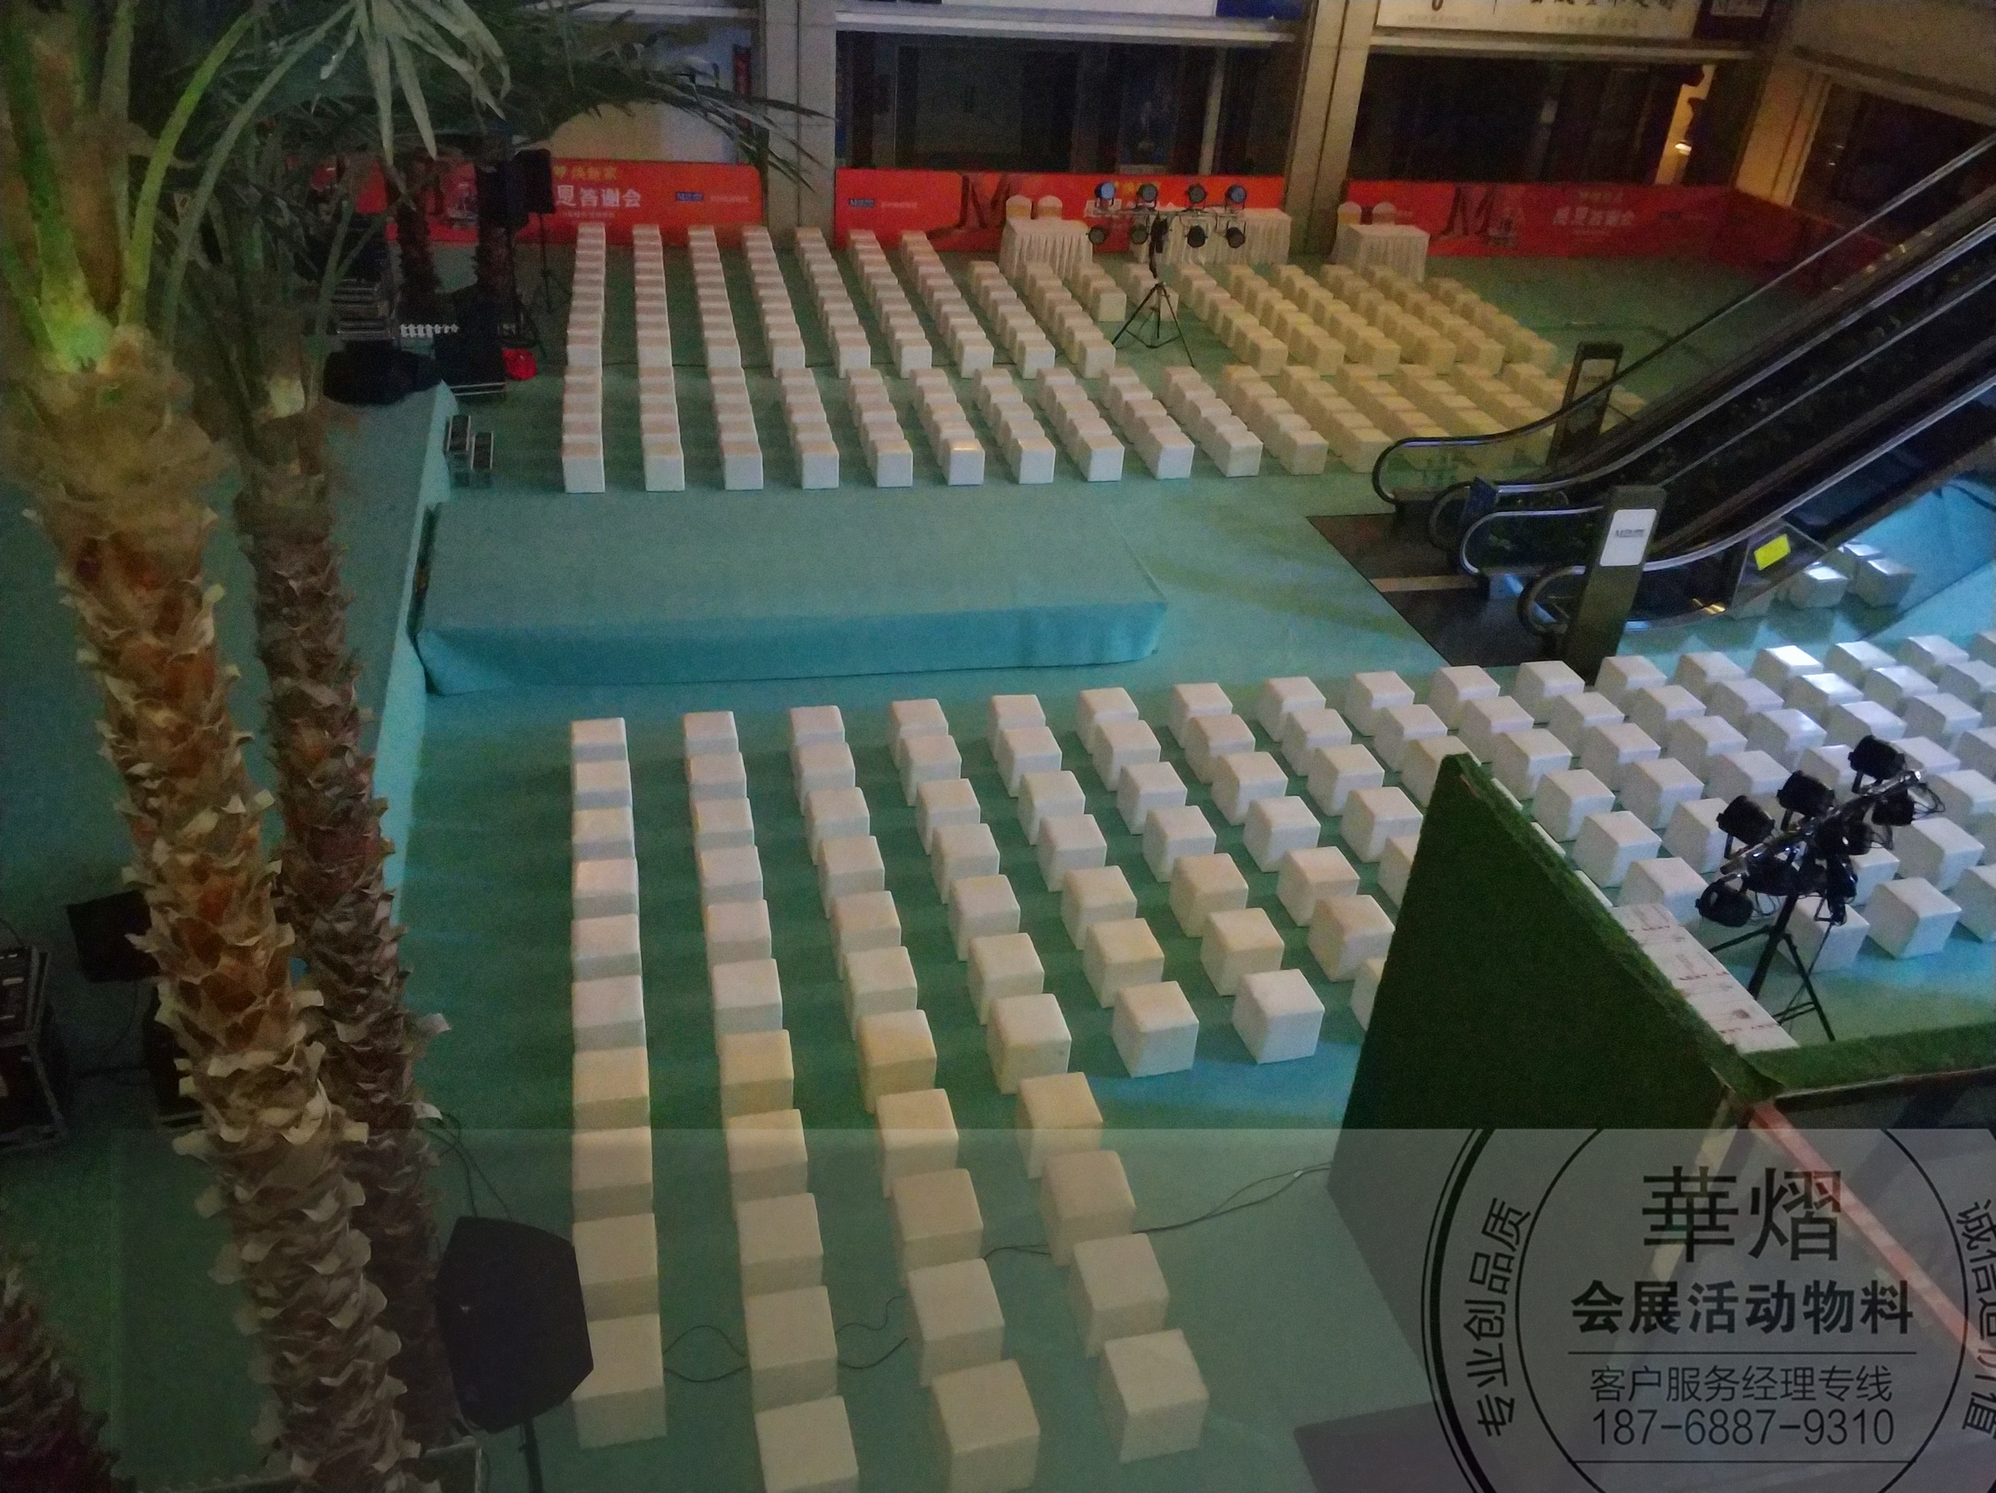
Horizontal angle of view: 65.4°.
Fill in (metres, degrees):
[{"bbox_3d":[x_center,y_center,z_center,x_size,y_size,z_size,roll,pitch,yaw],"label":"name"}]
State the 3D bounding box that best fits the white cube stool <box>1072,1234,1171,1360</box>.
[{"bbox_3d":[0.622,2.859,8.099,0.400,0.390,0.401,-4,33,-13],"label":"white cube stool"}]

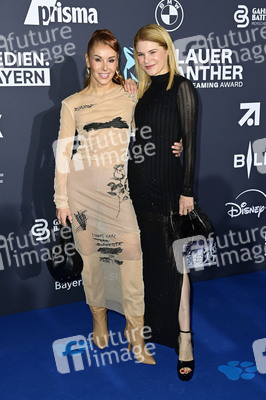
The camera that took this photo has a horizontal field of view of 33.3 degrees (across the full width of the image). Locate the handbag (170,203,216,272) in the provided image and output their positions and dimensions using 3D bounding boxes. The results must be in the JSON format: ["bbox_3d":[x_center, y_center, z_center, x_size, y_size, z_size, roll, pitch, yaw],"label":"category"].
[{"bbox_3d":[0.310,0.187,2.275,0.235,0.330,0.120,-2,13,0],"label":"handbag"}]

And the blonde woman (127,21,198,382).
[{"bbox_3d":[0.166,0.019,2.317,0.440,1.770,0.380,4,14,21],"label":"blonde woman"}]

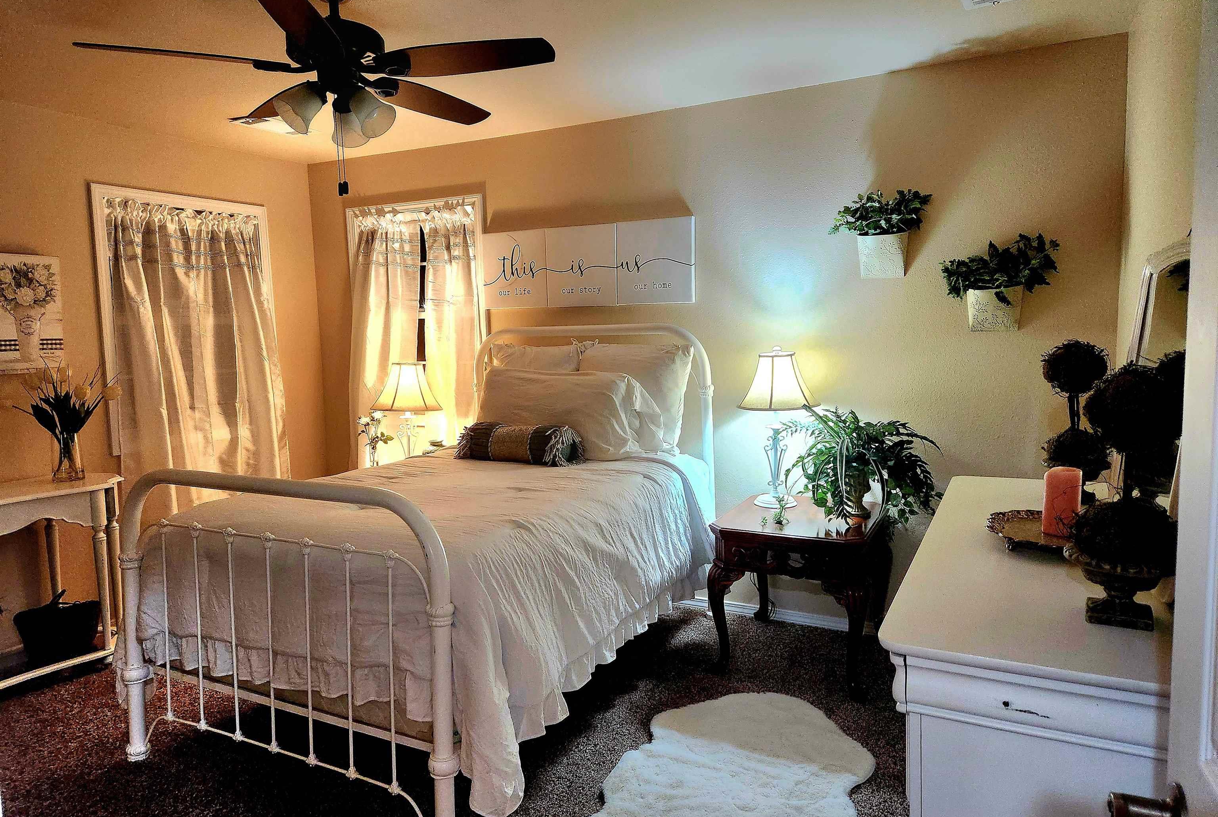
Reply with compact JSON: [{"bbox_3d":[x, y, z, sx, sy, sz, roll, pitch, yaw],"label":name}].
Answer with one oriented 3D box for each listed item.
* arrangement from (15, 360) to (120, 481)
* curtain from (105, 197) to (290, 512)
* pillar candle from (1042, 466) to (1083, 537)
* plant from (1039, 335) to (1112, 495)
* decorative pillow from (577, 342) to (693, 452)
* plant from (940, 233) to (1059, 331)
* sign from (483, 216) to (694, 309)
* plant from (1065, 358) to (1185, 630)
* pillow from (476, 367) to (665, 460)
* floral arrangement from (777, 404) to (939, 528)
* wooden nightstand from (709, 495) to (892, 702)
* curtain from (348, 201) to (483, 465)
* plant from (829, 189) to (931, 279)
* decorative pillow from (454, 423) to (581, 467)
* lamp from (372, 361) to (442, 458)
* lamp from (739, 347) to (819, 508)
[{"bbox_3d":[-2.372,0.057,3.514,0.340,0.520,0.370,2,6,27],"label":"arrangement"},{"bbox_3d":[-2.130,-0.032,4.307,0.130,2.050,0.970,2,6,27],"label":"curtain"},{"bbox_3d":[0.968,0.188,1.724,0.079,0.137,0.079,2,7,28],"label":"pillar candle"},{"bbox_3d":[1.273,0.047,2.214,0.170,0.460,0.170,2,6,27],"label":"plant"},{"bbox_3d":[0.125,-0.050,3.817,0.590,0.500,0.190,2,-7,28],"label":"decorative pillow"},{"bbox_3d":[1.528,-0.492,3.183,0.420,0.375,0.200,2,7,28],"label":"plant"},{"bbox_3d":[-0.133,-0.721,4.119,1.210,0.402,0.038,2,6,27],"label":"sign"},{"bbox_3d":[0.810,0.127,1.269,0.182,0.410,0.182,2,7,28],"label":"plant"},{"bbox_3d":[-0.183,0.020,3.795,0.920,0.400,0.190,2,-19,28],"label":"pillow"},{"bbox_3d":[1.012,0.225,3.271,0.580,0.460,0.560,2,6,27],"label":"floral arrangement"},{"bbox_3d":[0.802,0.749,3.358,0.600,0.635,0.670,2,7,28],"label":"wooden nightstand"},{"bbox_3d":[-1.116,-0.104,4.648,0.980,2.080,0.130,2,6,27],"label":"curtain"},{"bbox_3d":[1.125,-0.724,3.369,0.410,0.370,0.200,2,7,28],"label":"plant"},{"bbox_3d":[-0.385,0.148,3.605,0.610,0.180,0.200,2,6,27],"label":"decorative pillow"},{"bbox_3d":[-1.034,0.089,4.175,0.360,0.685,0.360,2,6,27],"label":"lamp"},{"bbox_3d":[0.736,0.070,3.508,0.355,0.690,0.355,2,7,28],"label":"lamp"}]

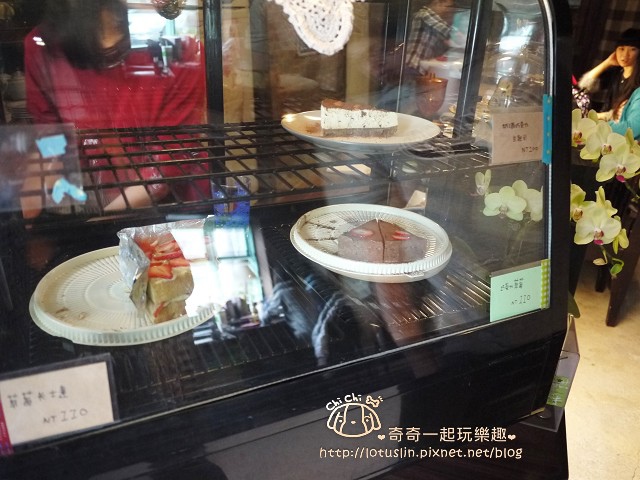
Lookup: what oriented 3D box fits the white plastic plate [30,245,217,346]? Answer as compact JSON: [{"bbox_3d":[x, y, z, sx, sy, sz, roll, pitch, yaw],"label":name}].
[{"bbox_3d":[-0.251,0.064,0.701,0.250,0.020,0.250,3,25,-1],"label":"white plastic plate"}]

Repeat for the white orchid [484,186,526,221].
[{"bbox_3d":[0.317,-0.063,0.890,0.073,0.056,0.032,12,26,18],"label":"white orchid"}]

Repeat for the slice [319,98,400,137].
[{"bbox_3d":[0.059,-0.181,0.774,0.108,0.045,0.055,3,25,-1],"label":"slice"}]

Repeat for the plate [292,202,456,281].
[{"bbox_3d":[0.086,-0.004,0.845,0.260,0.023,0.260,3,25,-1],"label":"plate"}]

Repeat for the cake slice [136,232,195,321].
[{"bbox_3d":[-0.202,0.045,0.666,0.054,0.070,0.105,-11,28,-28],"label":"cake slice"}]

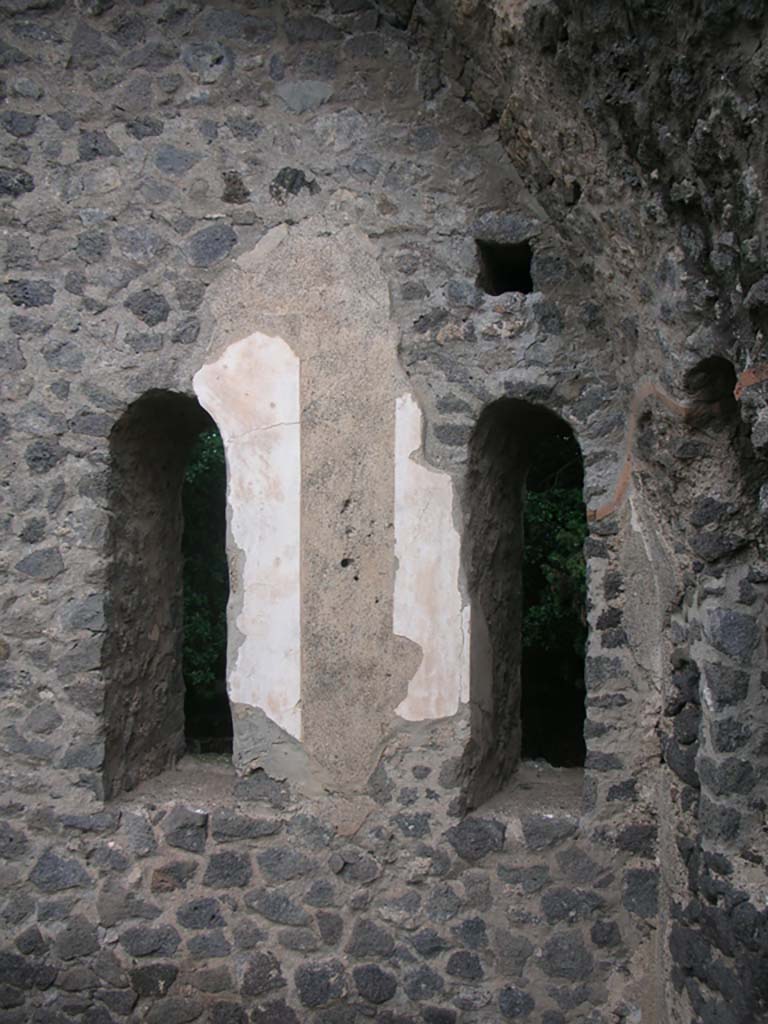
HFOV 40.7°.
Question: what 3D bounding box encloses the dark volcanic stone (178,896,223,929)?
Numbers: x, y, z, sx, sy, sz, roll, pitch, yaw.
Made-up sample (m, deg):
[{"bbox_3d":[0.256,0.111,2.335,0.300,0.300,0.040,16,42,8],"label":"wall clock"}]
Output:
[{"bbox_3d":[-0.713,1.559,4.020,0.179,0.128,0.115,0,-2,0],"label":"dark volcanic stone"}]

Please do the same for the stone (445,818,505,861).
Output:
[{"bbox_3d":[0.353,1.278,4.041,0.225,0.159,0.144,0,-2,0],"label":"stone"}]

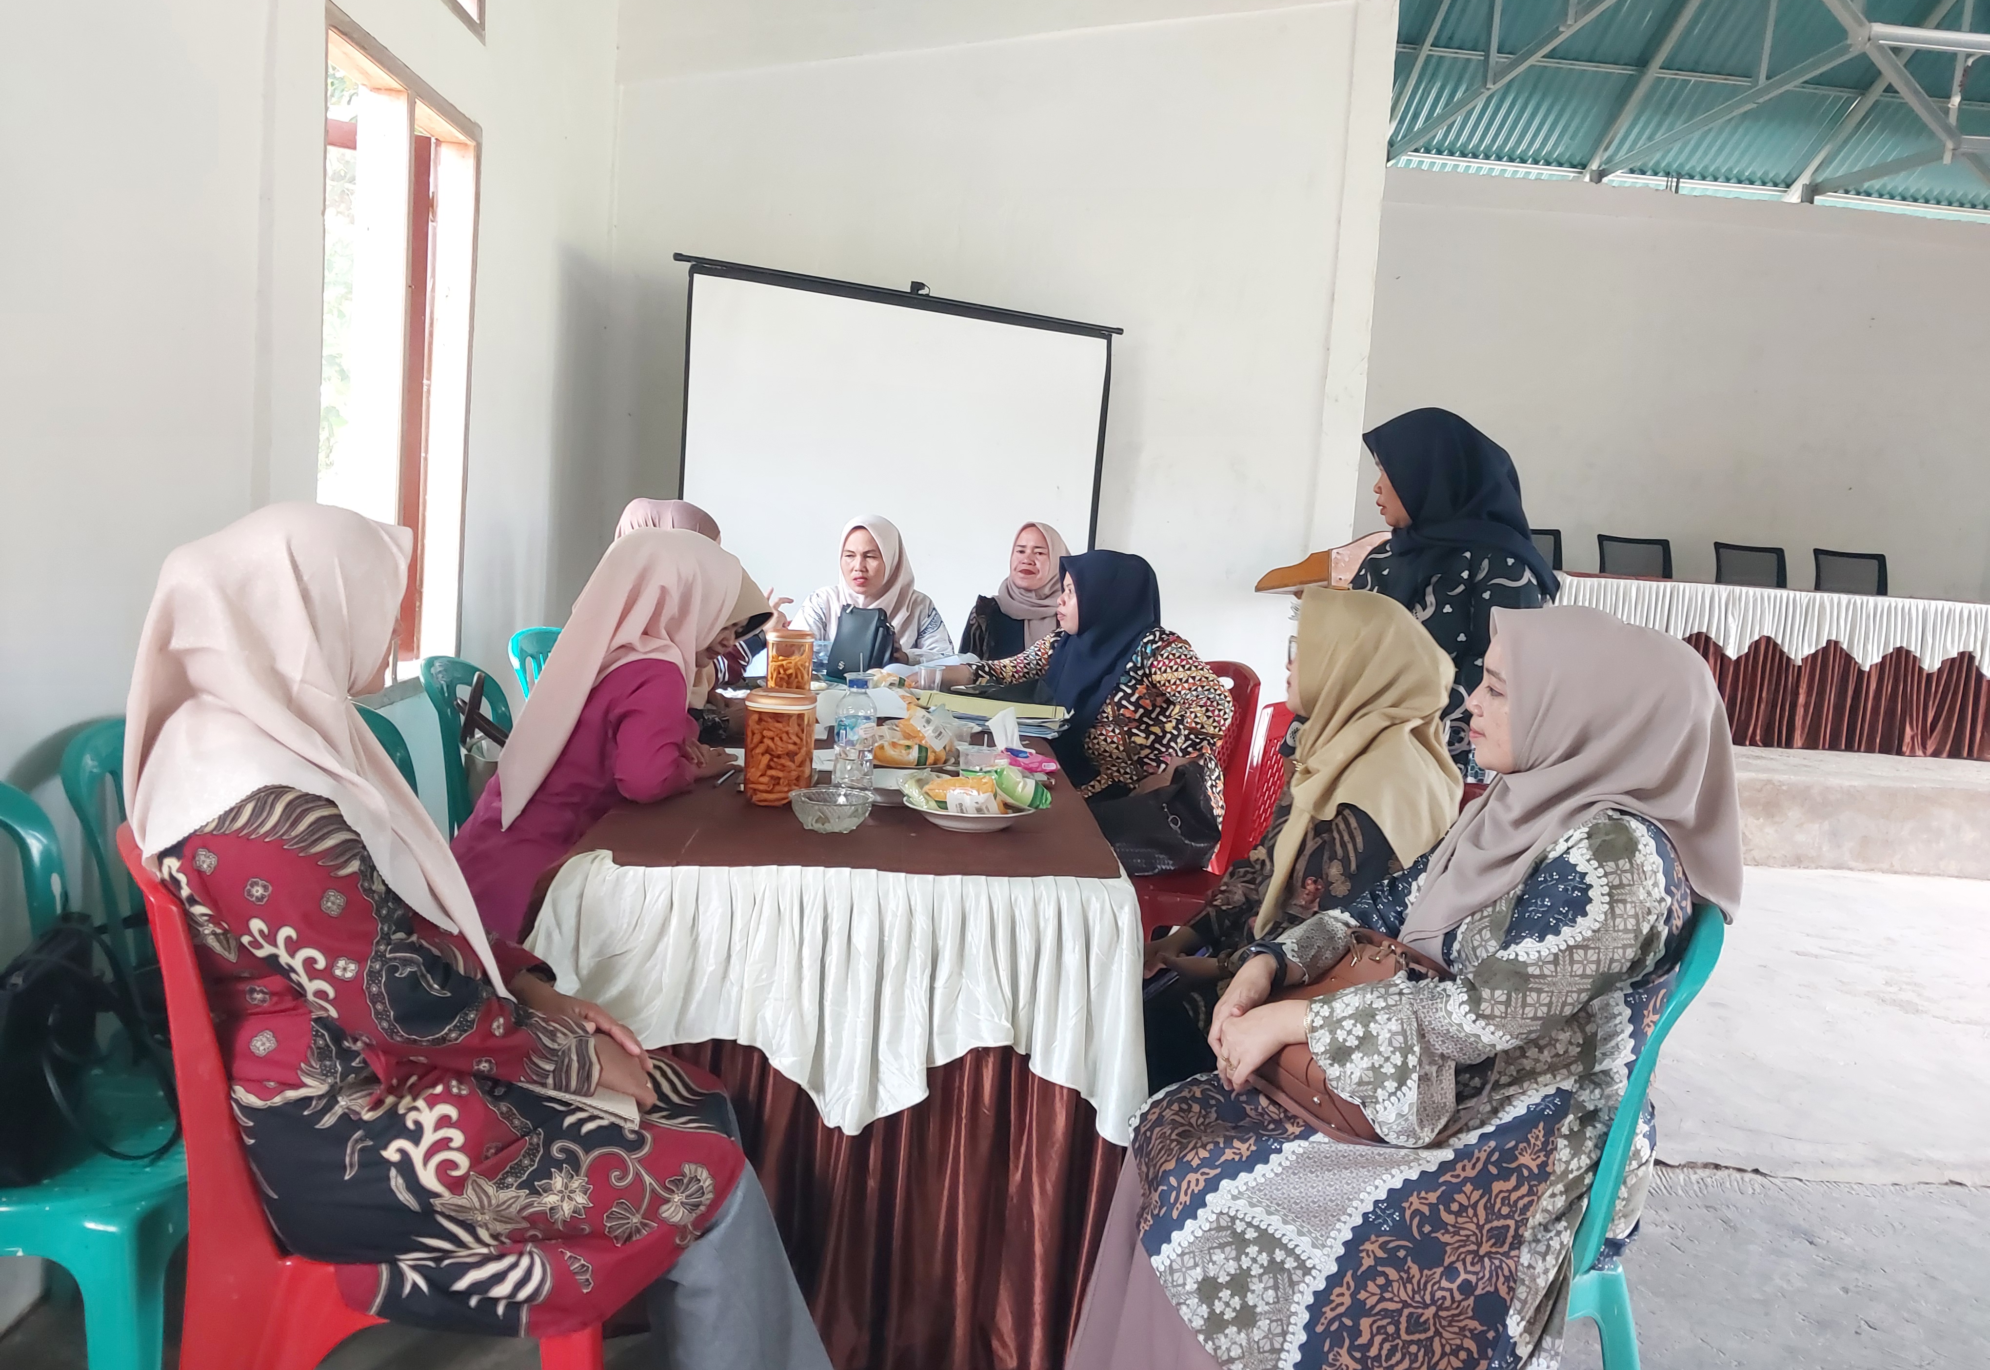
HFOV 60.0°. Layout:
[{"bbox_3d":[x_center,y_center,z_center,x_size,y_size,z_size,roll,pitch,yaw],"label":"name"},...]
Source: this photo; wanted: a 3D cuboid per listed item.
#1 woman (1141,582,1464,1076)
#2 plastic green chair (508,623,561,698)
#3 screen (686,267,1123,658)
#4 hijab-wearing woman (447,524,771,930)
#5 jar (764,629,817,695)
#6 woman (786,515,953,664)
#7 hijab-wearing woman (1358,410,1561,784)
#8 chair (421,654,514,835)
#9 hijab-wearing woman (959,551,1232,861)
[{"bbox_3d":[0.535,0.397,3.149,0.660,1.170,0.500,4,6,4],"label":"woman"},{"bbox_3d":[-1.091,0.277,4.976,0.500,0.840,0.460,7,6,28],"label":"plastic green chair"},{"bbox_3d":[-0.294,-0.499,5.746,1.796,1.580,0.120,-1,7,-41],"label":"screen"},{"bbox_3d":[-0.662,0.306,3.148,0.660,1.190,0.520,4,6,-2],"label":"hijab-wearing woman"},{"bbox_3d":[-0.499,-0.028,4.170,0.118,0.180,0.118,4,6,0],"label":"jar"},{"bbox_3d":[-0.379,0.118,5.087,0.500,1.230,0.680,4,6,2],"label":"woman"},{"bbox_3d":[0.869,0.201,3.530,0.340,1.530,0.440,3,6,-12],"label":"hijab-wearing woman"},{"bbox_3d":[-1.058,0.377,3.961,0.500,0.840,0.460,5,6,16],"label":"chair"},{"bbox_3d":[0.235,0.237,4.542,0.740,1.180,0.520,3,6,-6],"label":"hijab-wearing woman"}]

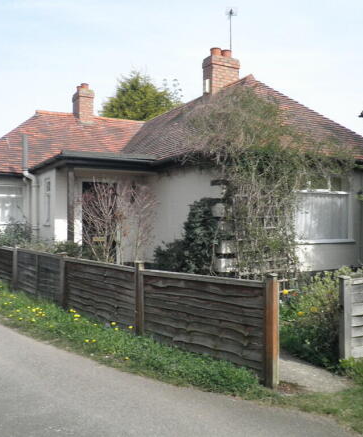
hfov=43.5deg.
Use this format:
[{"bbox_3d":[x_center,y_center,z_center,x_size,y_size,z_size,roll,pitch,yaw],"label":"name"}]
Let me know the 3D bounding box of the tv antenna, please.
[{"bbox_3d":[1.254,-4.639,11.400,0.320,1.200,0.550,0,-1,-2],"label":"tv antenna"}]

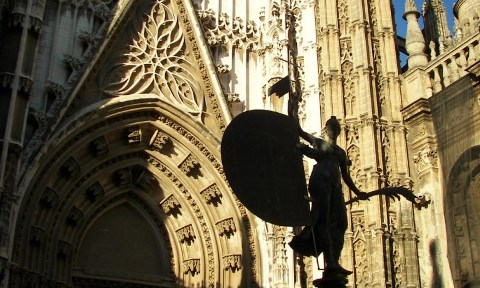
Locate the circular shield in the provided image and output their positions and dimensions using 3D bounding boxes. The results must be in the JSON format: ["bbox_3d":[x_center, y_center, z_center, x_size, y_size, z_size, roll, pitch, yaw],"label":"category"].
[{"bbox_3d":[0.502,0.482,13.100,1.900,2.400,0.300,13,-29,-25],"label":"circular shield"}]

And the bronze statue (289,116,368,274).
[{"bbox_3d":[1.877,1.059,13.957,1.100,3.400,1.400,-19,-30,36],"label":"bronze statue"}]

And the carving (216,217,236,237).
[{"bbox_3d":[-0.598,3.657,29.503,0.720,0.620,0.500,-18,-15,5],"label":"carving"}]

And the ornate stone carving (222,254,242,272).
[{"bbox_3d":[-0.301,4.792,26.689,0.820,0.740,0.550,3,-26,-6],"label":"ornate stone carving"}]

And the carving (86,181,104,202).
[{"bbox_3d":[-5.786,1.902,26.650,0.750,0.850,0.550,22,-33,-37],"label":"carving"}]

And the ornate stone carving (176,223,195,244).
[{"bbox_3d":[-2.402,4.040,29.880,0.720,0.620,0.500,-19,-14,4],"label":"ornate stone carving"}]

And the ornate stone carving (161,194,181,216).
[{"bbox_3d":[-3.134,2.774,30.018,0.720,0.640,0.500,-35,-2,2],"label":"ornate stone carving"}]

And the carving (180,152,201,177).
[{"bbox_3d":[-2.258,0.917,29.758,0.750,0.680,0.500,-38,0,2],"label":"carving"}]

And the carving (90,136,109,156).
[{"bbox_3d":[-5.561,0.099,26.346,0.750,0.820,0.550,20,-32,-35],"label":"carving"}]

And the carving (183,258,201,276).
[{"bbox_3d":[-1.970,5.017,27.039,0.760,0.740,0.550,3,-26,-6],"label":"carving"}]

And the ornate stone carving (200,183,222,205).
[{"bbox_3d":[-1.274,2.191,29.761,0.750,0.650,0.500,-29,-6,3],"label":"ornate stone carving"}]

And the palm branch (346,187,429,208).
[{"bbox_3d":[3.055,1.105,13.882,1.700,0.420,0.350,-3,-24,8],"label":"palm branch"}]

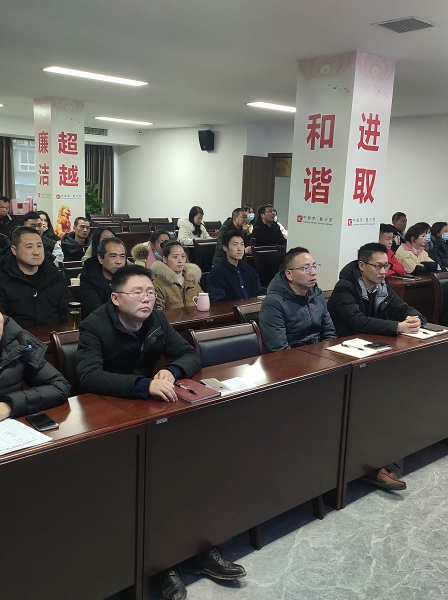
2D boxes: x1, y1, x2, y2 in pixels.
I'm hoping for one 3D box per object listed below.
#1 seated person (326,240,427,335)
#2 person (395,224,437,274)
[{"bbox_3d":[0.989,0.269,3.838,0.620,1.280,0.820,-9,15,-42],"label":"seated person"},{"bbox_3d":[2.120,-0.190,6.355,0.760,1.260,0.550,12,15,42],"label":"person"}]

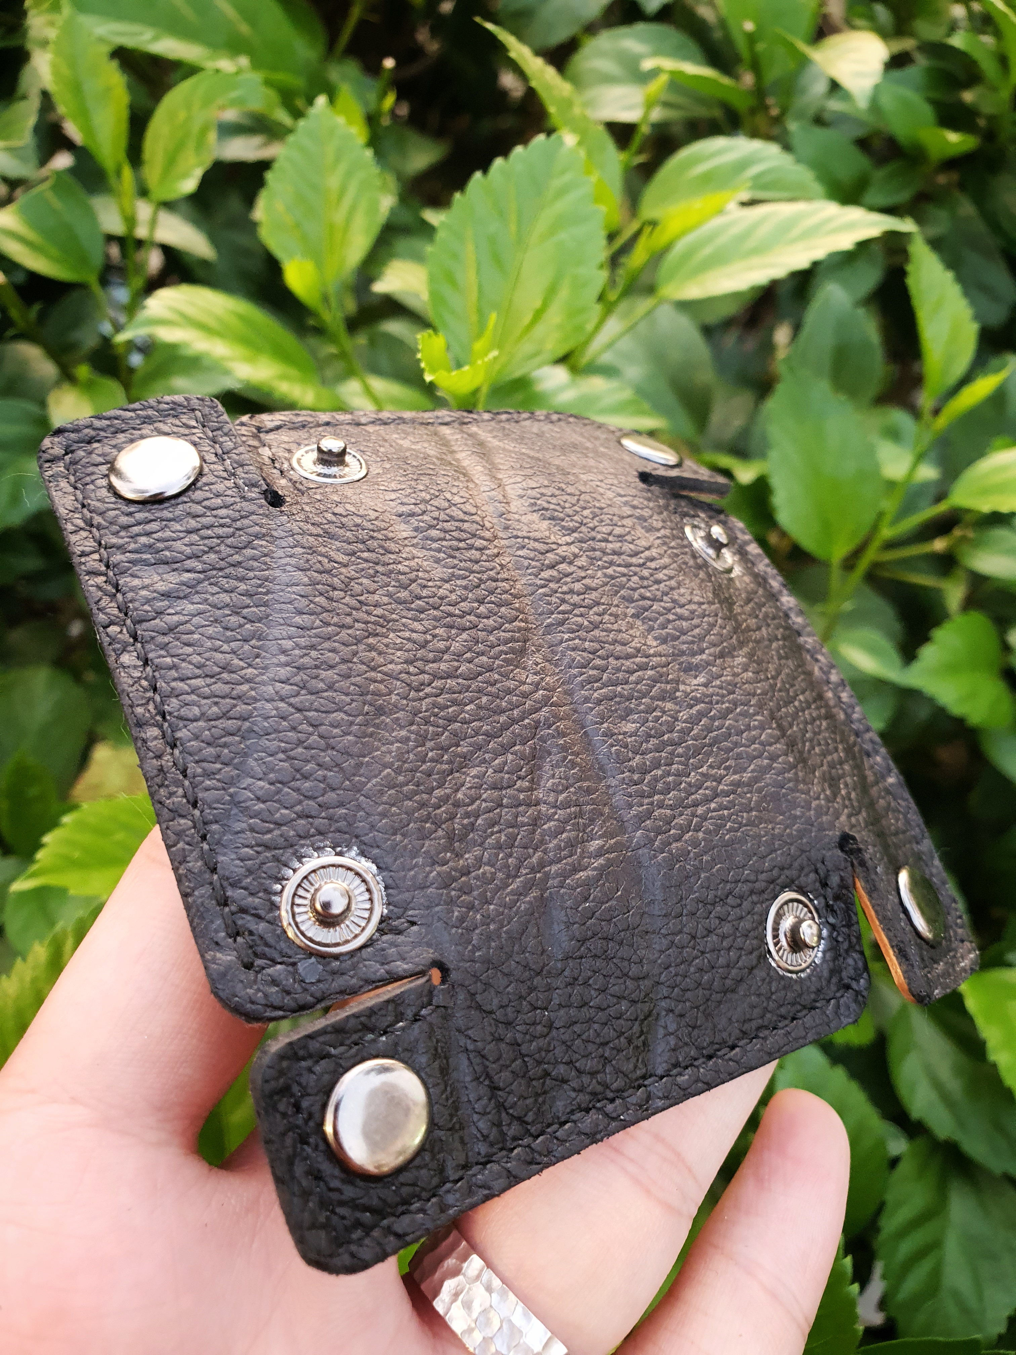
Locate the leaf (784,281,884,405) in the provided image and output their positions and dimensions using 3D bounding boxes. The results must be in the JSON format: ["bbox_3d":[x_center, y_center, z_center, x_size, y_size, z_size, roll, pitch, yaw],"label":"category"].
[{"bbox_3d":[0.122,-0.123,0.380,0.035,0.049,0.010,-5,-15,1],"label":"leaf"}]

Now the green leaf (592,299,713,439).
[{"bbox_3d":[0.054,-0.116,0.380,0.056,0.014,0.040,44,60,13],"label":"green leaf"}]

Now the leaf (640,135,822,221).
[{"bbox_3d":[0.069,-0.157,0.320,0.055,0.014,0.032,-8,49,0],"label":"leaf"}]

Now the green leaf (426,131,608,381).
[{"bbox_3d":[0.002,-0.111,0.270,0.045,0.014,0.064,13,69,8],"label":"green leaf"}]

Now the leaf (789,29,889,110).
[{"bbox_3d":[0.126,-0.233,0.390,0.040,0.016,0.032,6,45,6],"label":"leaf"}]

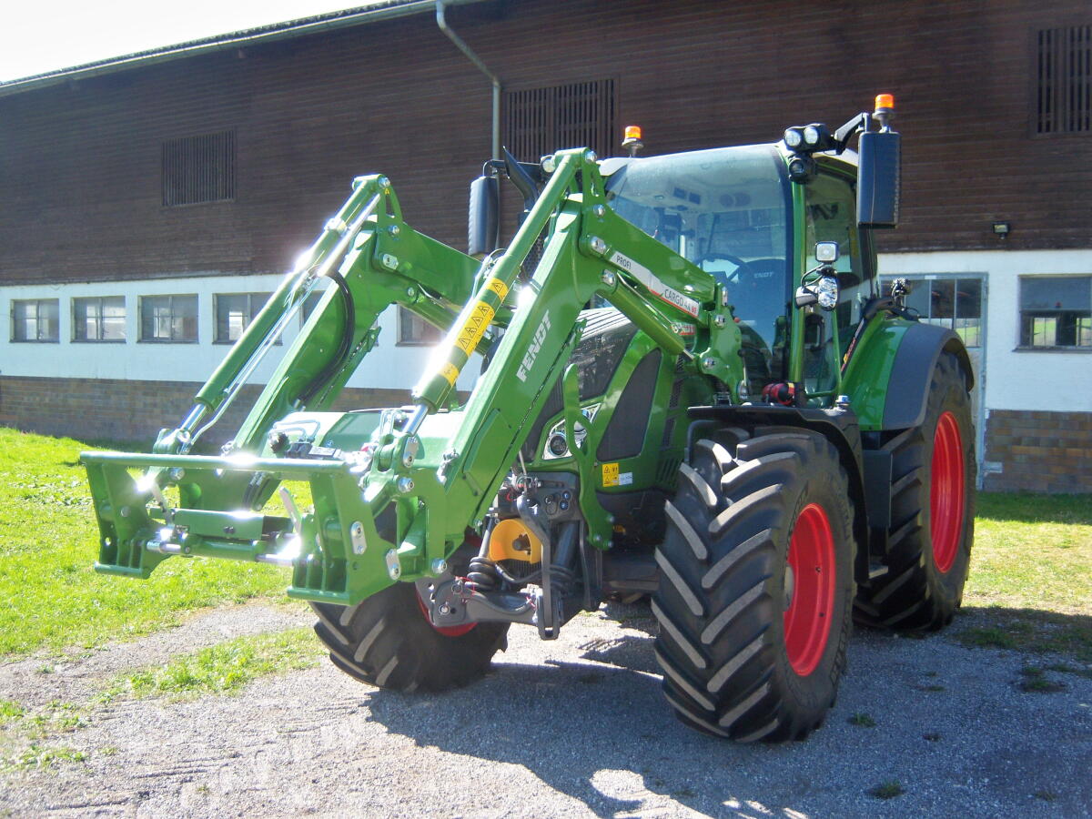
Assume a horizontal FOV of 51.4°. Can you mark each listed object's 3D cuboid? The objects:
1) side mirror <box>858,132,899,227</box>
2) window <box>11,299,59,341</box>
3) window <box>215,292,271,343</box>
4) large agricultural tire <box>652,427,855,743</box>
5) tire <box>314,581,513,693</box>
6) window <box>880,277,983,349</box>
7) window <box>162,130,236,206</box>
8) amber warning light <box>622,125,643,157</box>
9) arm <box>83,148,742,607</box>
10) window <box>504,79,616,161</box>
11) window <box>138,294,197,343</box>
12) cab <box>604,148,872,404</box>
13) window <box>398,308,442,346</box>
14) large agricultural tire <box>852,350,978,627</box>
[{"bbox_3d":[1.630,-1.130,5.570,0.200,0.465,0.110,1,2,18],"label":"side mirror"},{"bbox_3d":[-11.342,-1.970,25.319,1.801,0.959,0.120,3,3,32],"label":"window"},{"bbox_3d":[-5.670,-1.732,21.708,1.866,0.995,0.120,3,3,32],"label":"window"},{"bbox_3d":[0.956,0.753,5.012,0.490,1.350,1.350,3,3,32],"label":"large agricultural tire"},{"bbox_3d":[-0.669,0.797,6.198,0.550,1.370,1.410,1,3,31],"label":"tire"},{"bbox_3d":[5.044,-1.270,14.874,1.322,0.918,0.100,3,3,32],"label":"window"},{"bbox_3d":[-6.400,-4.411,20.908,1.950,1.280,0.100,2,4,31],"label":"window"},{"bbox_3d":[0.543,-1.675,7.100,0.135,0.200,0.135,-1,3,0],"label":"amber warning light"},{"bbox_3d":[-0.304,-0.261,4.750,1.220,1.580,2.920,1,3,32],"label":"arm"},{"bbox_3d":[0.206,-4.141,16.877,1.903,1.280,0.100,2,4,31],"label":"window"},{"bbox_3d":[-7.138,-1.716,21.519,1.660,0.900,0.120,2,4,31],"label":"window"},{"bbox_3d":[1.090,-0.761,7.160,1.600,1.650,1.700,1,3,31],"label":"cab"},{"bbox_3d":[-1.769,-1.555,19.224,1.840,0.992,0.120,3,3,32],"label":"window"},{"bbox_3d":[2.326,0.490,7.359,0.650,1.770,1.790,1,3,31],"label":"large agricultural tire"}]

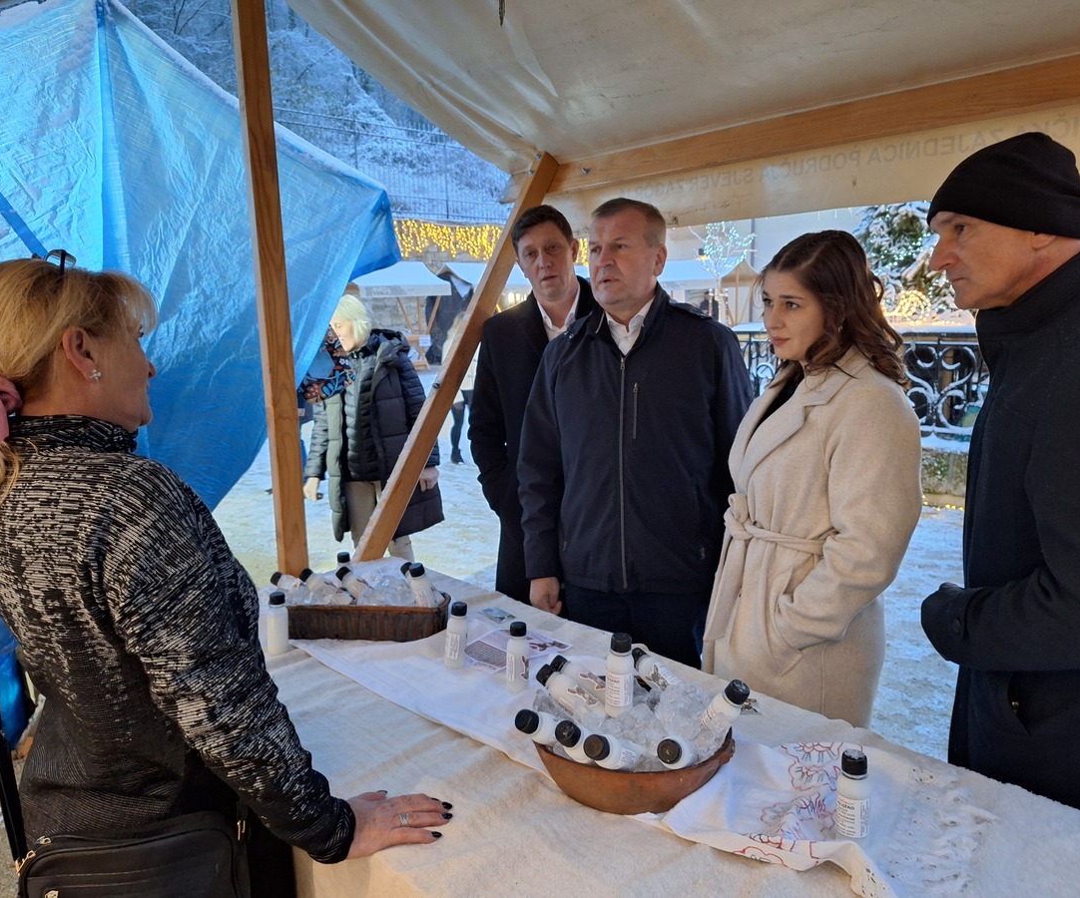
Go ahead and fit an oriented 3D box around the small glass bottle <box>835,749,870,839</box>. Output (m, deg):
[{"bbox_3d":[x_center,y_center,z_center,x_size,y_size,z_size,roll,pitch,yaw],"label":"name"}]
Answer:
[{"bbox_3d":[0.394,0.442,1.001,0.041,0.124,0.041,3,11,23],"label":"small glass bottle"}]

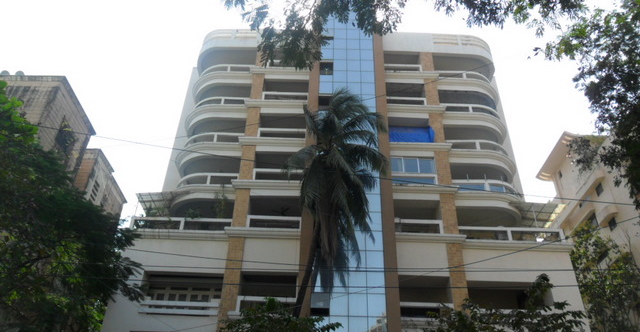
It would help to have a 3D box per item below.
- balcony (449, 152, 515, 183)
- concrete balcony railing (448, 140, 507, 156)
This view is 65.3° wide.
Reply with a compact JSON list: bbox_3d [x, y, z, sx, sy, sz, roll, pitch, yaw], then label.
[{"bbox_3d":[10.185,0.119,30.860,4.778,1.220,2.186,2,-36,0],"label":"balcony"},{"bbox_3d":[9.931,-0.682,30.908,4.250,0.970,1.550,2,-37,1],"label":"concrete balcony railing"}]

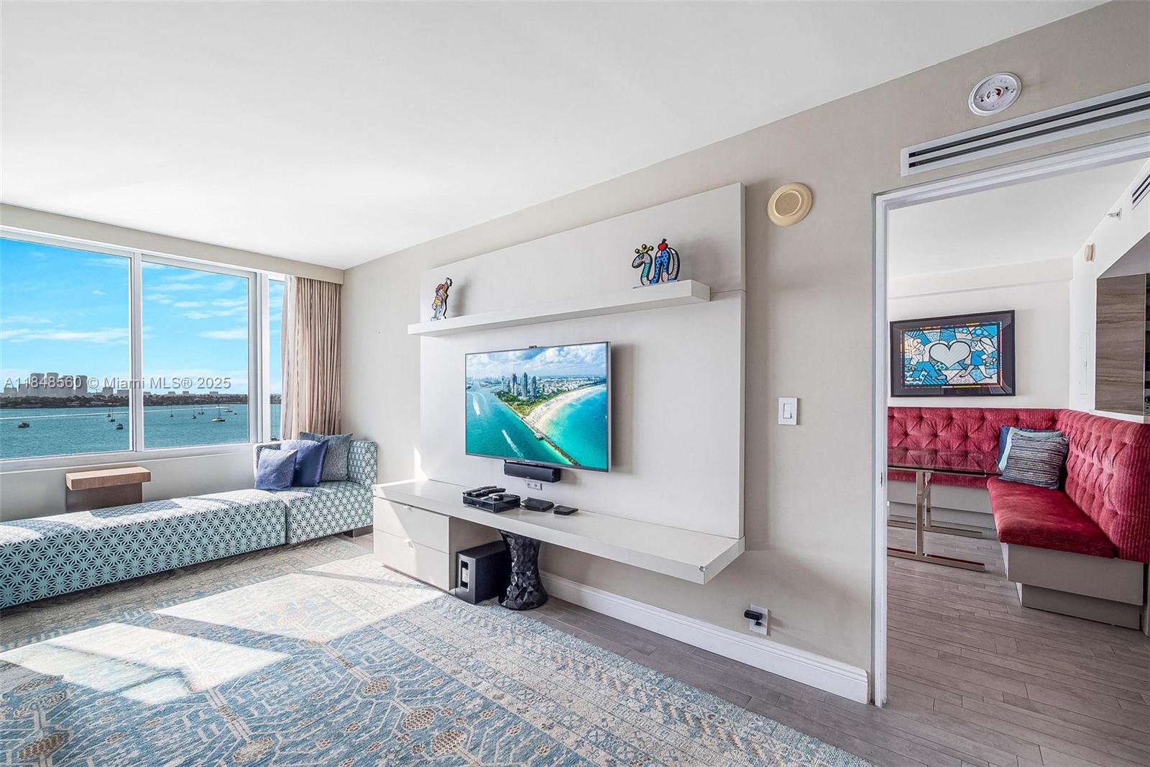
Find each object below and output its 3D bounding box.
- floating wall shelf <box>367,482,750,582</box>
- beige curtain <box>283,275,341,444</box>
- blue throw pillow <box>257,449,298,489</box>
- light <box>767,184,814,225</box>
[{"bbox_3d":[-0.314,0.962,2.565,2.380,0.515,0.470,-1,-1,38],"label":"floating wall shelf"},{"bbox_3d":[-2.579,0.163,4.395,0.140,2.405,0.510,-1,-1,38],"label":"beige curtain"},{"bbox_3d":[-2.522,0.725,3.776,0.340,0.345,0.120,0,-15,0],"label":"blue throw pillow"},{"bbox_3d":[0.948,-0.794,1.979,0.187,0.187,0.040,-1,-1,38],"label":"light"}]

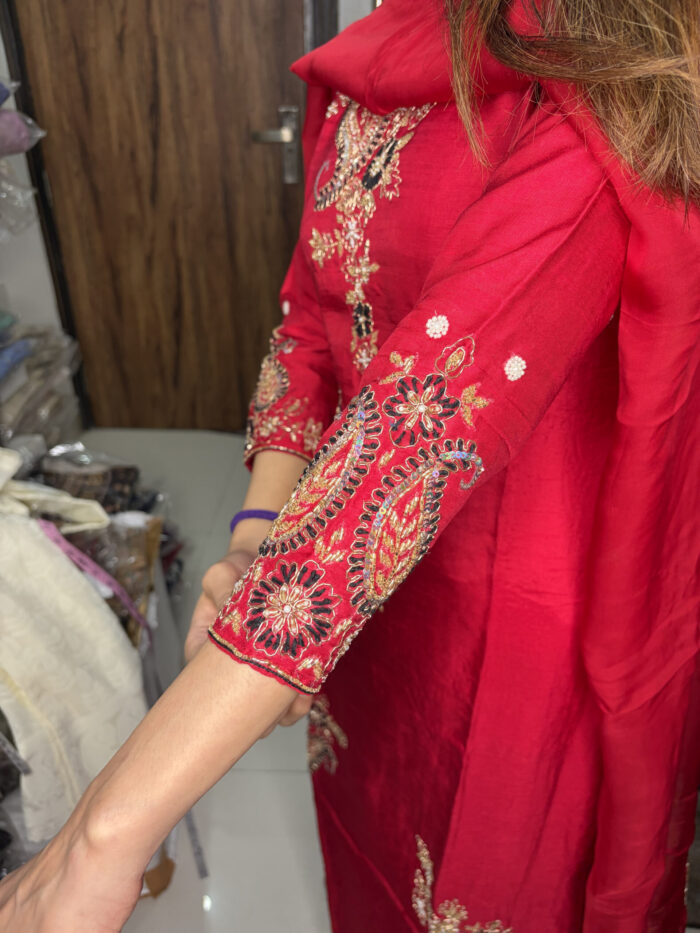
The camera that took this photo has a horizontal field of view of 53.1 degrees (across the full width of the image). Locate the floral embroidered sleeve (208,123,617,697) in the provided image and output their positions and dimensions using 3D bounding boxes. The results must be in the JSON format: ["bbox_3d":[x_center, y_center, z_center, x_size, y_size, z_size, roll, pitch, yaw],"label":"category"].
[{"bbox_3d":[0.068,-0.045,0.480,0.135,0.125,0.430,30,74,5],"label":"floral embroidered sleeve"}]

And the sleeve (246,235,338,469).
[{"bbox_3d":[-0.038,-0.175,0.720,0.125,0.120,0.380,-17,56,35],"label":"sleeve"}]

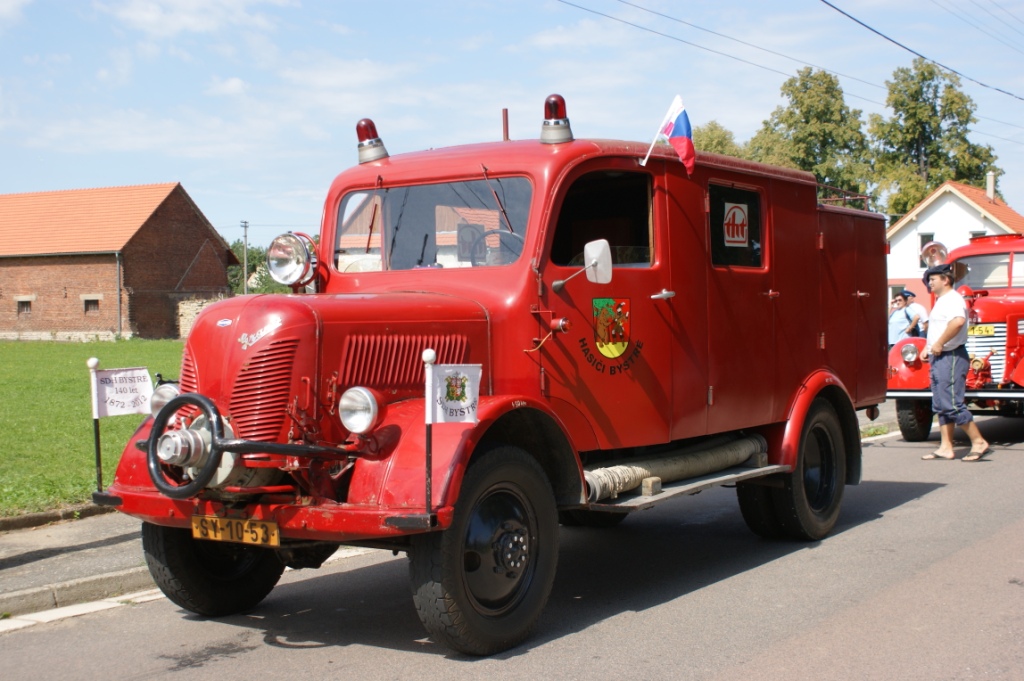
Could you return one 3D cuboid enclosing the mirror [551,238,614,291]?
[{"bbox_3d":[0.337,-0.355,6.020,0.280,0.255,0.110,-1,0,16],"label":"mirror"}]

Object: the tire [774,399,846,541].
[{"bbox_3d":[1.869,0.809,8.040,0.215,0.870,0.870,-1,0,34],"label":"tire"}]

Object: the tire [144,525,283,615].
[{"bbox_3d":[-1.428,0.913,6.323,0.215,0.870,0.870,-1,0,34],"label":"tire"}]

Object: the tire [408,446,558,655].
[{"bbox_3d":[-0.101,0.890,5.445,0.220,0.870,0.870,-1,0,34],"label":"tire"}]

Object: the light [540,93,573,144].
[{"bbox_3d":[0.220,-1.099,6.340,0.165,0.245,0.165,-1,0,0],"label":"light"}]

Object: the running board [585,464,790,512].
[{"bbox_3d":[1.006,0.794,6.964,0.320,0.045,1.950,-1,0,34],"label":"running board"}]

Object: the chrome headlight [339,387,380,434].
[{"bbox_3d":[-0.590,0.280,5.163,0.190,0.190,0.140,-1,0,34],"label":"chrome headlight"}]

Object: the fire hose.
[{"bbox_3d":[0.957,0.678,7.019,0.170,0.170,2.050,-1,0,34],"label":"fire hose"}]

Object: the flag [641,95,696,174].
[{"bbox_3d":[0.805,-1.060,6.580,0.310,0.410,0.120,-1,0,34],"label":"flag"}]

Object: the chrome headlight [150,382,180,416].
[{"bbox_3d":[-1.537,0.287,5.823,0.190,0.190,0.140,-1,0,34],"label":"chrome headlight"}]

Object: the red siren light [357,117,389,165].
[{"bbox_3d":[-0.765,-1.089,6.980,0.165,0.240,0.165,-10,-6,-1],"label":"red siren light"}]

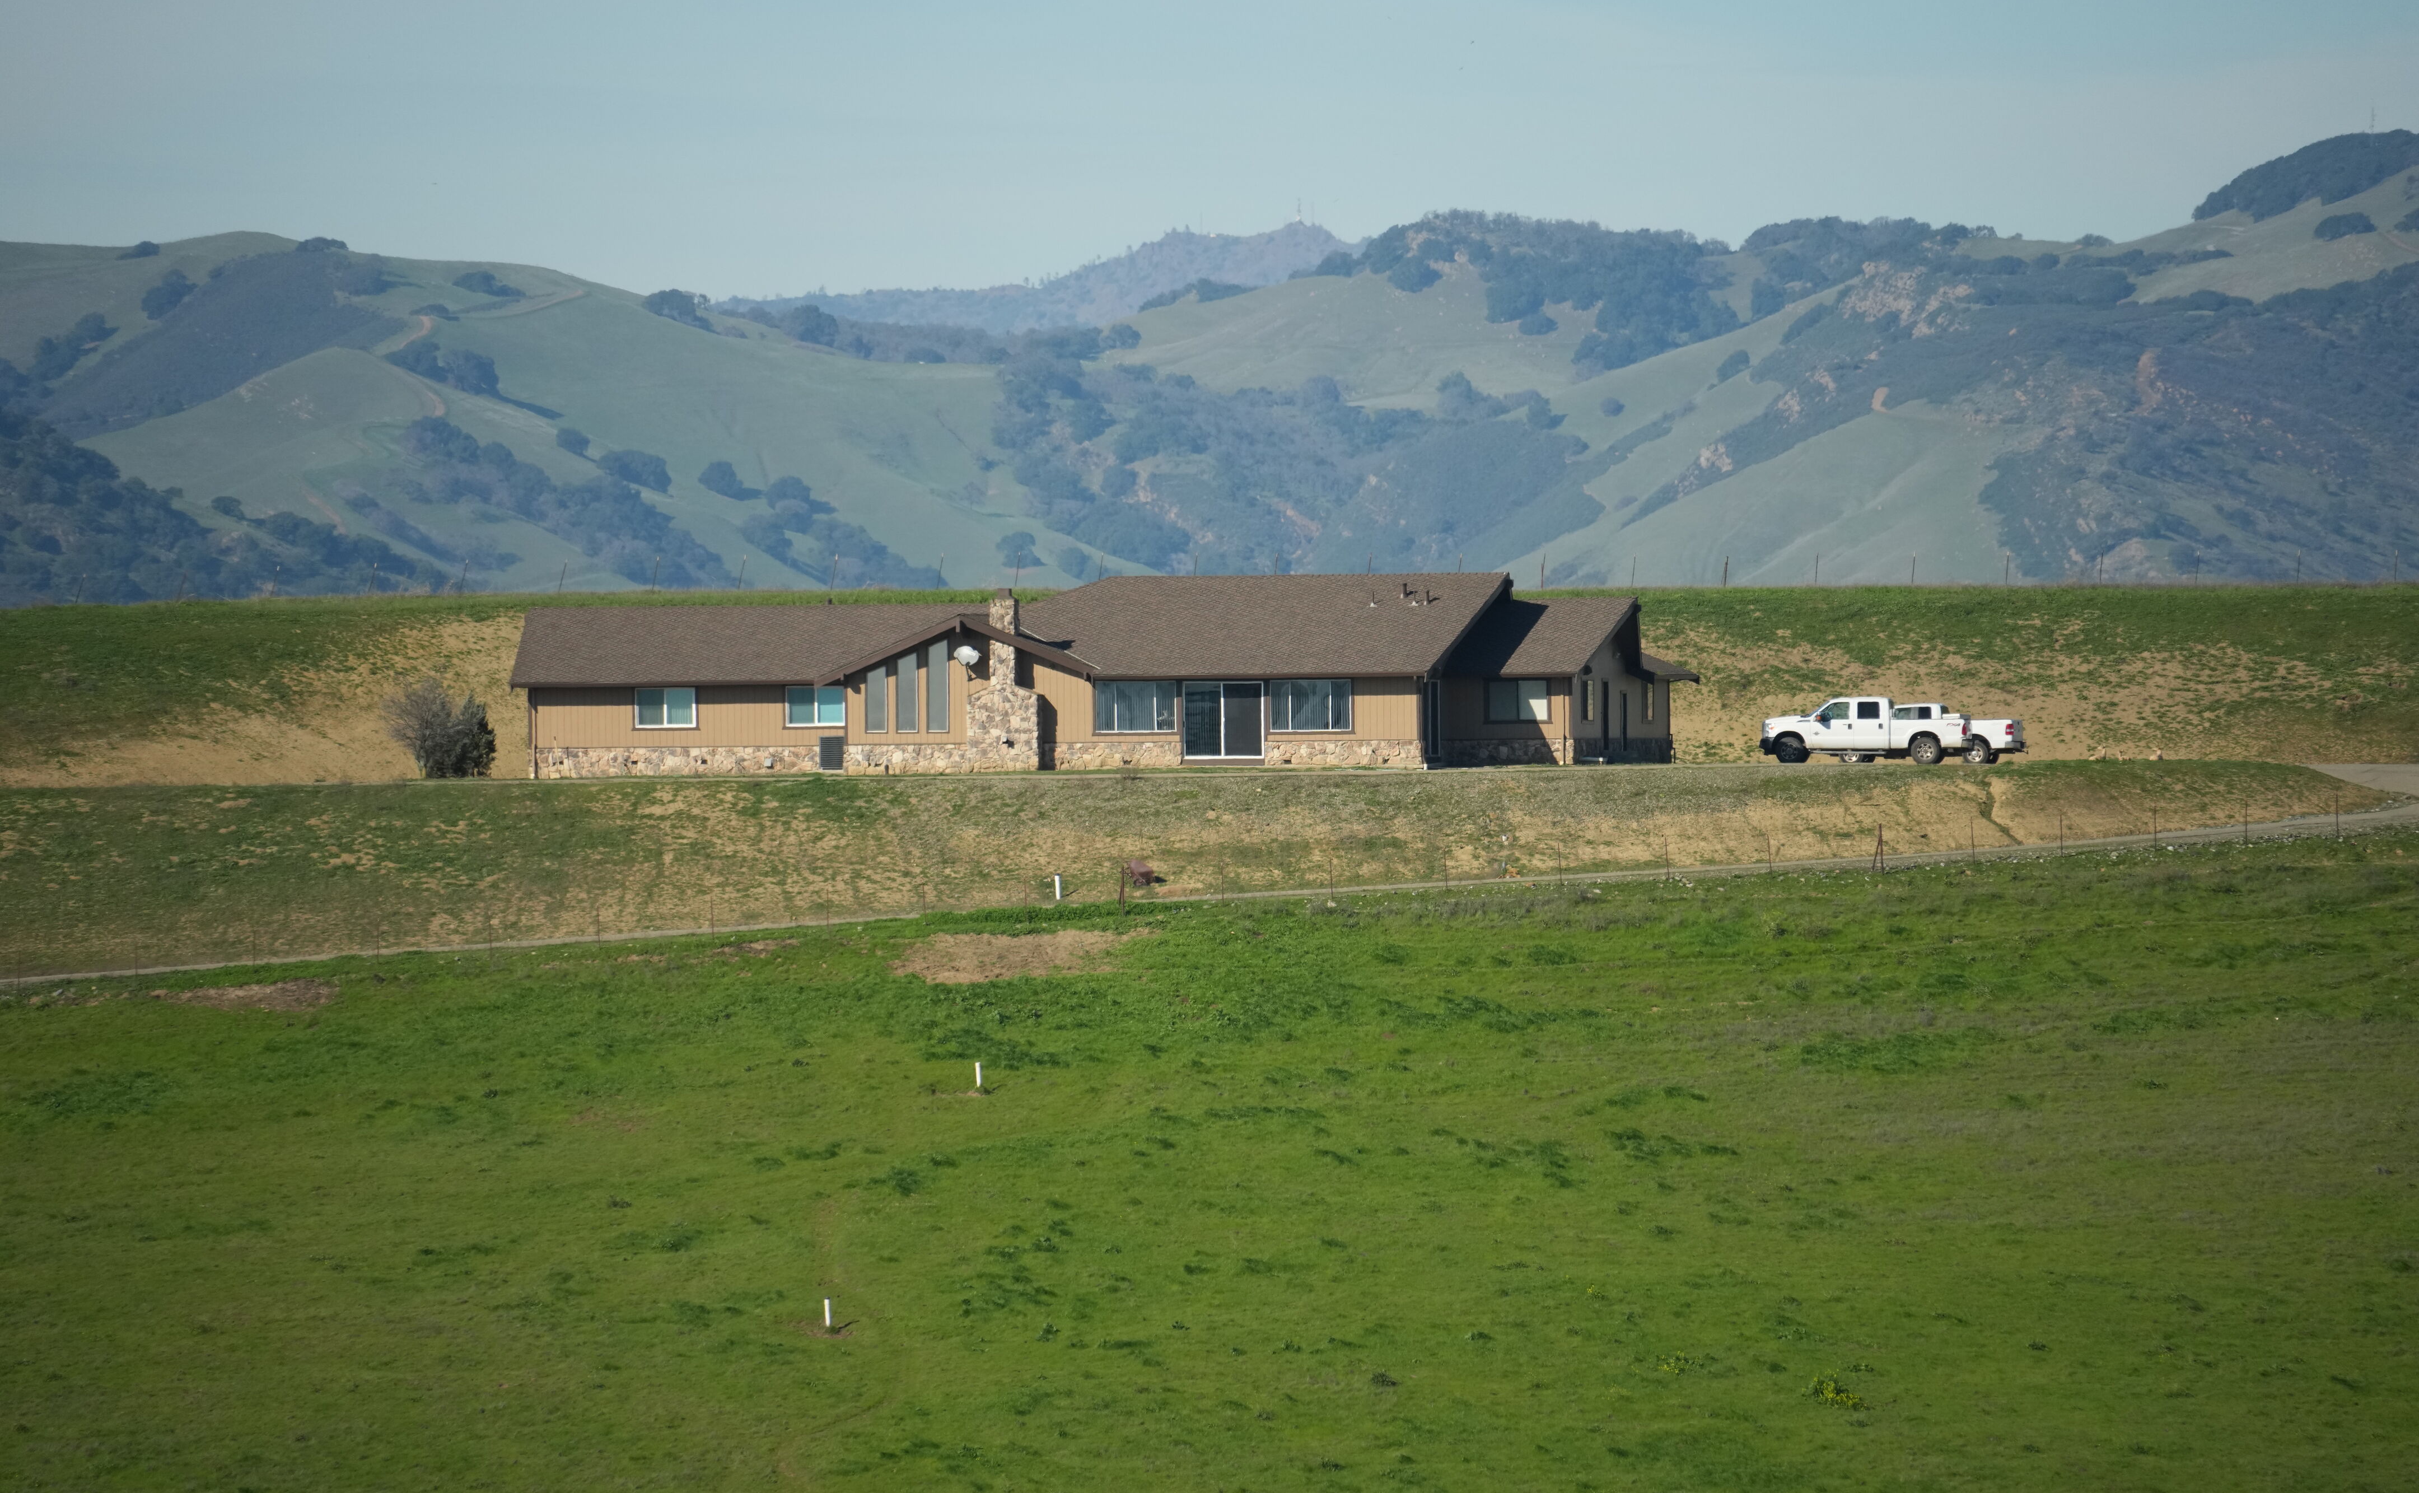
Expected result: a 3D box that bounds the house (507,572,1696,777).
[{"bbox_3d":[-3.510,-2.112,565.000,33.200,5.850,16.000,0,0,13],"label":"house"}]

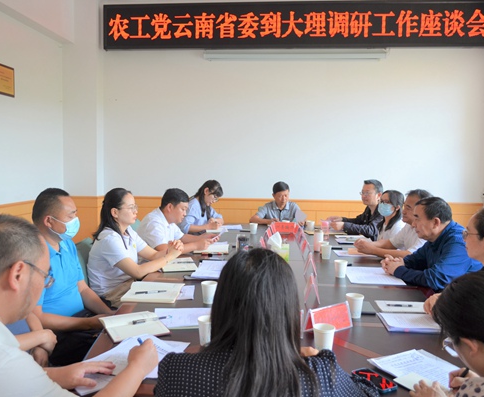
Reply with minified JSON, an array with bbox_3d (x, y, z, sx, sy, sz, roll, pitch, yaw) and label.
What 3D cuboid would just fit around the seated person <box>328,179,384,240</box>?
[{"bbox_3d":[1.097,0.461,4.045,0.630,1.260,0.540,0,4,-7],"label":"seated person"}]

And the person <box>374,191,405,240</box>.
[{"bbox_3d":[1.185,0.525,3.776,0.680,1.200,0.460,0,4,-10],"label":"person"}]

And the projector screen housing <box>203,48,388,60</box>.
[{"bbox_3d":[0.677,-1.852,5.822,2.370,0.125,0.100,1,4,4],"label":"projector screen housing"}]

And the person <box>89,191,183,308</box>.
[{"bbox_3d":[-0.666,0.558,2.767,0.720,1.240,0.470,1,4,8],"label":"person"}]

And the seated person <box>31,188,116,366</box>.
[{"bbox_3d":[-0.806,0.584,2.178,0.700,1.270,0.520,1,4,5],"label":"seated person"}]

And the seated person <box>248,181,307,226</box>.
[{"bbox_3d":[0.366,0.429,4.676,0.580,1.215,0.620,1,4,5],"label":"seated person"}]

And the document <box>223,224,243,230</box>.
[{"bbox_3d":[-0.092,0.287,4.502,0.210,0.012,0.300,1,4,5],"label":"document"}]

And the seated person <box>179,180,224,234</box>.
[{"bbox_3d":[-0.395,0.467,4.164,0.700,1.230,0.480,2,4,24],"label":"seated person"}]

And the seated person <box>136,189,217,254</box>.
[{"bbox_3d":[-0.505,0.529,3.346,0.760,1.220,0.520,1,4,12],"label":"seated person"}]

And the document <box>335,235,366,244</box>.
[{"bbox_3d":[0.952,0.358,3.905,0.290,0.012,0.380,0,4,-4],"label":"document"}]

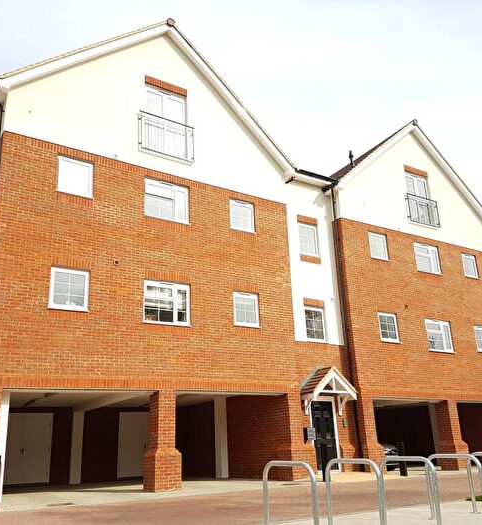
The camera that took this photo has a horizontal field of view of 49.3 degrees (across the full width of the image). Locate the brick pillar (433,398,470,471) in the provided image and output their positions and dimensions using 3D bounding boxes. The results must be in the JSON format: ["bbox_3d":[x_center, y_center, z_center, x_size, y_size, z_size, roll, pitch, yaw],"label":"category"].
[{"bbox_3d":[7.195,5.903,17.968,0.690,2.180,0.690,9,-21,-31],"label":"brick pillar"}]

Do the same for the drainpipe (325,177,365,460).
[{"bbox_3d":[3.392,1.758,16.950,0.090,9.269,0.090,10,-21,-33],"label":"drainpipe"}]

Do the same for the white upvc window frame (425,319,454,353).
[{"bbox_3d":[7.115,2.653,18.827,1.344,1.116,0.090,9,-21,-31],"label":"white upvc window frame"}]

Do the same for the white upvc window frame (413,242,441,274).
[{"bbox_3d":[7.009,-0.118,19.714,1.342,1.096,0.090,9,-21,-31],"label":"white upvc window frame"}]

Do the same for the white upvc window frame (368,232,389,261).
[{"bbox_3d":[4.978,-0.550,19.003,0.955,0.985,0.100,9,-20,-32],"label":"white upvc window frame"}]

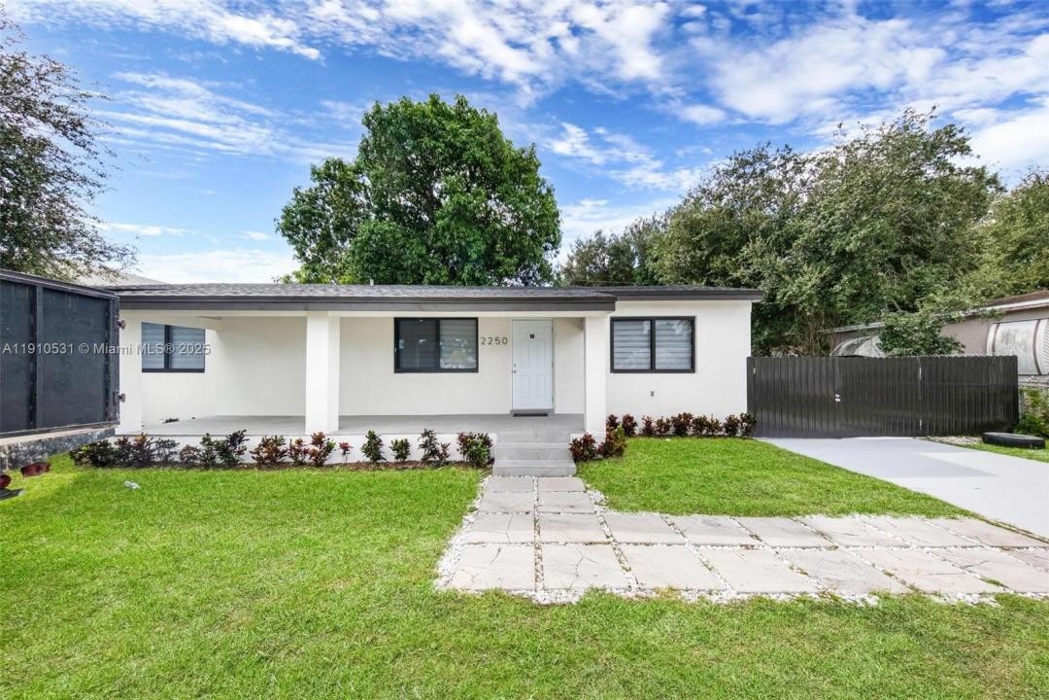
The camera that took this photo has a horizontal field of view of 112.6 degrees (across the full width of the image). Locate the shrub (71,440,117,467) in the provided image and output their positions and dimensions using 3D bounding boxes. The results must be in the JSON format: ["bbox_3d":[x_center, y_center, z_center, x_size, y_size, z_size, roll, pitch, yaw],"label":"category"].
[{"bbox_3d":[-6.780,1.647,5.608,0.550,0.440,0.480,0,-2,1],"label":"shrub"}]

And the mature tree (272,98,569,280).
[{"bbox_3d":[-5.150,-4.929,17.252,13.300,14.400,12.500,0,-2,1],"label":"mature tree"}]

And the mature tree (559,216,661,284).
[{"bbox_3d":[6.100,-3.103,23.696,8.000,11.200,7.500,0,-2,1],"label":"mature tree"}]

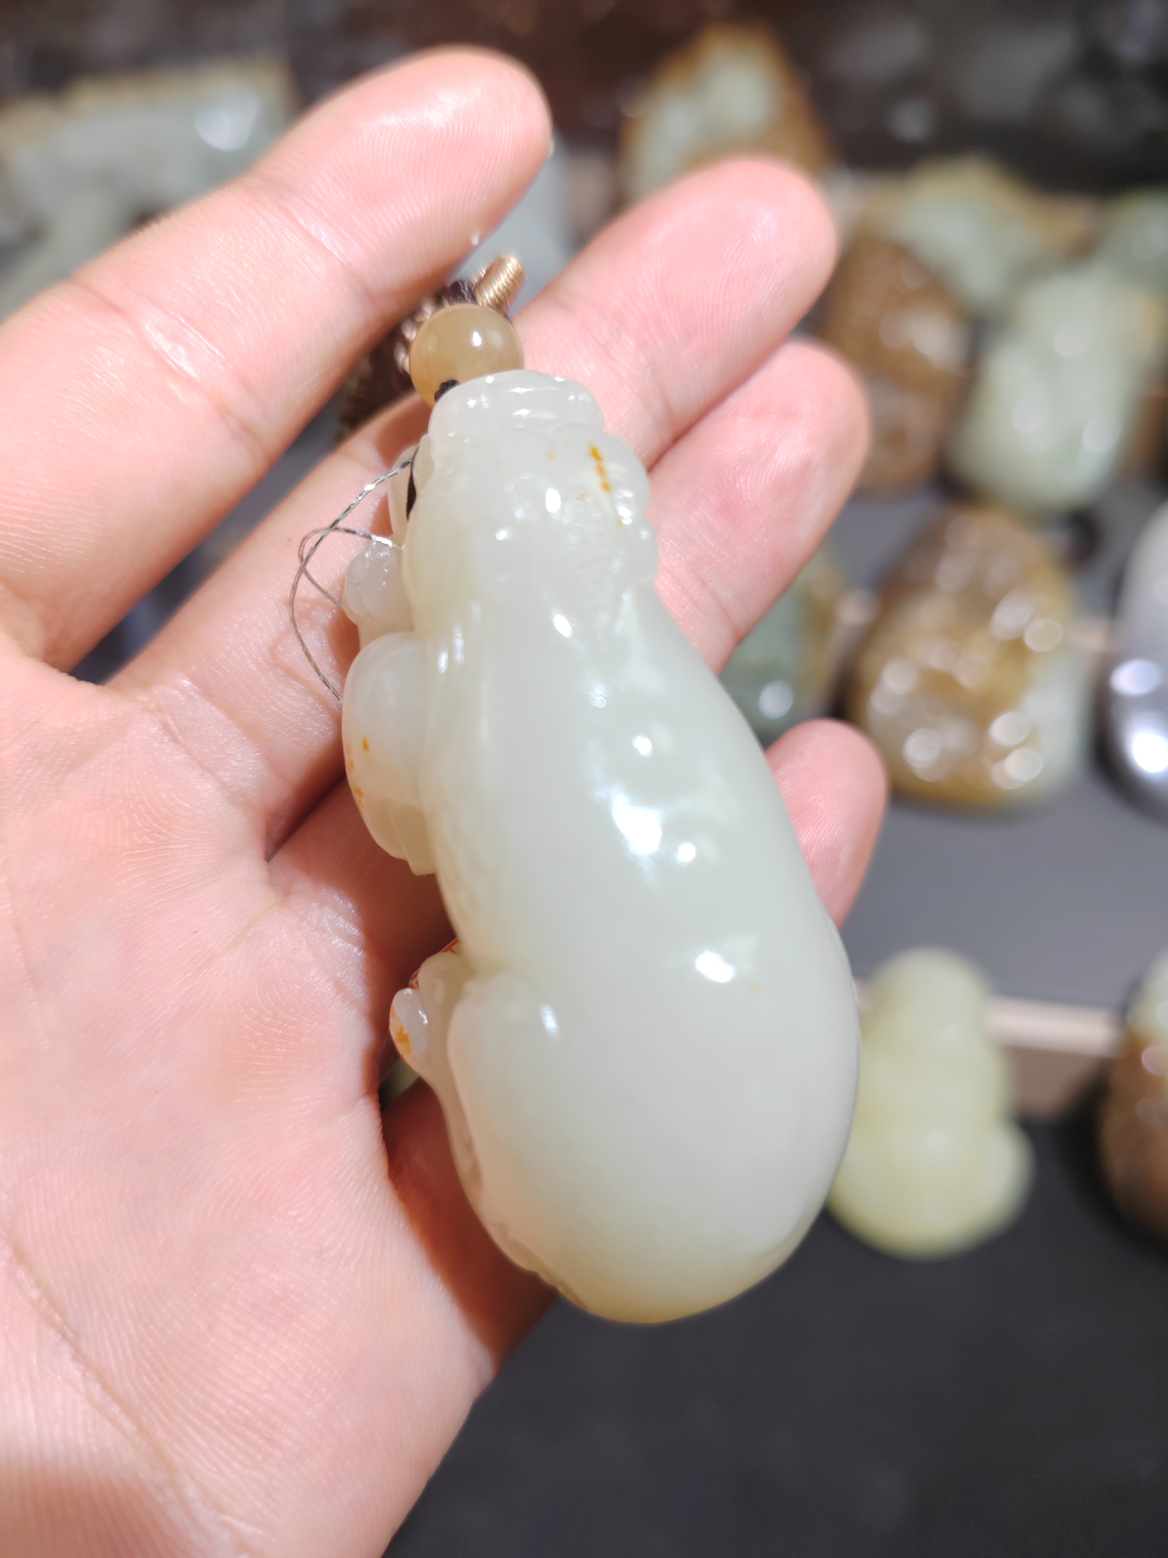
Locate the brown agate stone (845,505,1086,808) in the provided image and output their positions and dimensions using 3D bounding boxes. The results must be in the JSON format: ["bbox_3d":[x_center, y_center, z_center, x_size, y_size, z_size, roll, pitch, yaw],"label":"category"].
[{"bbox_3d":[0.105,-0.034,0.335,0.063,0.036,0.081,1,84,3],"label":"brown agate stone"}]

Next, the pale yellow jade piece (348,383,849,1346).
[{"bbox_3d":[0.001,0.006,0.100,0.033,0.036,0.079,-5,83,-30],"label":"pale yellow jade piece"}]

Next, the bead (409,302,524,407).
[{"bbox_3d":[-0.010,-0.036,0.105,0.010,0.010,0.010,18,84,0],"label":"bead"}]

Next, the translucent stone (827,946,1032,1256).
[{"bbox_3d":[0.085,0.079,0.295,0.048,0.030,0.073,0,86,3],"label":"translucent stone"}]

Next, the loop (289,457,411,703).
[{"bbox_3d":[-0.020,-0.017,0.102,0.011,0.005,0.021,3,90,0],"label":"loop"}]

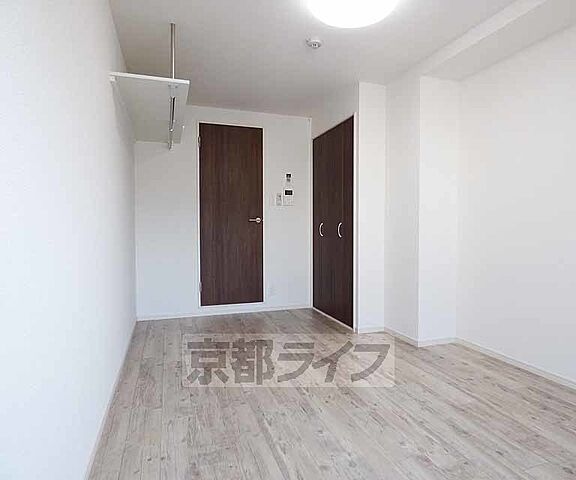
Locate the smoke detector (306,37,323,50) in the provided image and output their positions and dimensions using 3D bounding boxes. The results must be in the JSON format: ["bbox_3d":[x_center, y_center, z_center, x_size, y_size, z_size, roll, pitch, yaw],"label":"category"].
[{"bbox_3d":[0.188,-1.377,2.435,0.105,0.045,0.105,0,2,0],"label":"smoke detector"}]

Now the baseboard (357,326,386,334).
[{"bbox_3d":[0.791,0.847,3.270,0.273,0.054,0.020,-1,2,-19],"label":"baseboard"}]

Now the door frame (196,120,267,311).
[{"bbox_3d":[-0.626,-0.273,3.923,0.708,2.003,0.050,-1,2,-19],"label":"door frame"}]

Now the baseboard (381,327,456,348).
[{"bbox_3d":[1.175,0.850,3.137,0.386,0.057,0.505,-1,2,-19],"label":"baseboard"}]

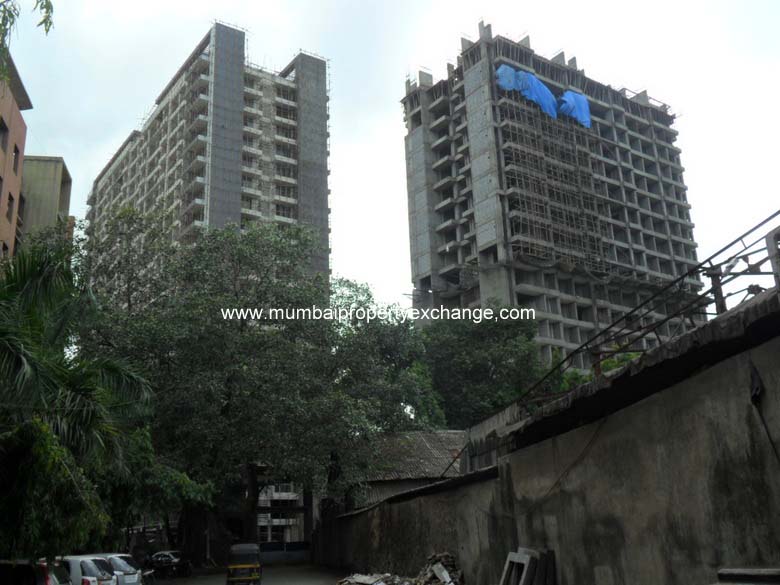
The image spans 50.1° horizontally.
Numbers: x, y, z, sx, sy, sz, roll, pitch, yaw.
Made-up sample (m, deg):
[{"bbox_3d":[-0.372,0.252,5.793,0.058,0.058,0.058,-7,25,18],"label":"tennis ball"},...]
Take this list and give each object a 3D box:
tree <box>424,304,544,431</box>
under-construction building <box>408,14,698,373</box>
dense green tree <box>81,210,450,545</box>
[{"bbox_3d":[6.179,9.418,55.330,9.200,17.657,8.500,-4,-17,6],"label":"tree"},{"bbox_3d":[23.827,2.205,114.407,36.500,65.174,20.200,10,-21,-35],"label":"under-construction building"},{"bbox_3d":[-5.822,4.663,38.983,16.500,17.944,14.500,0,-17,-8],"label":"dense green tree"}]

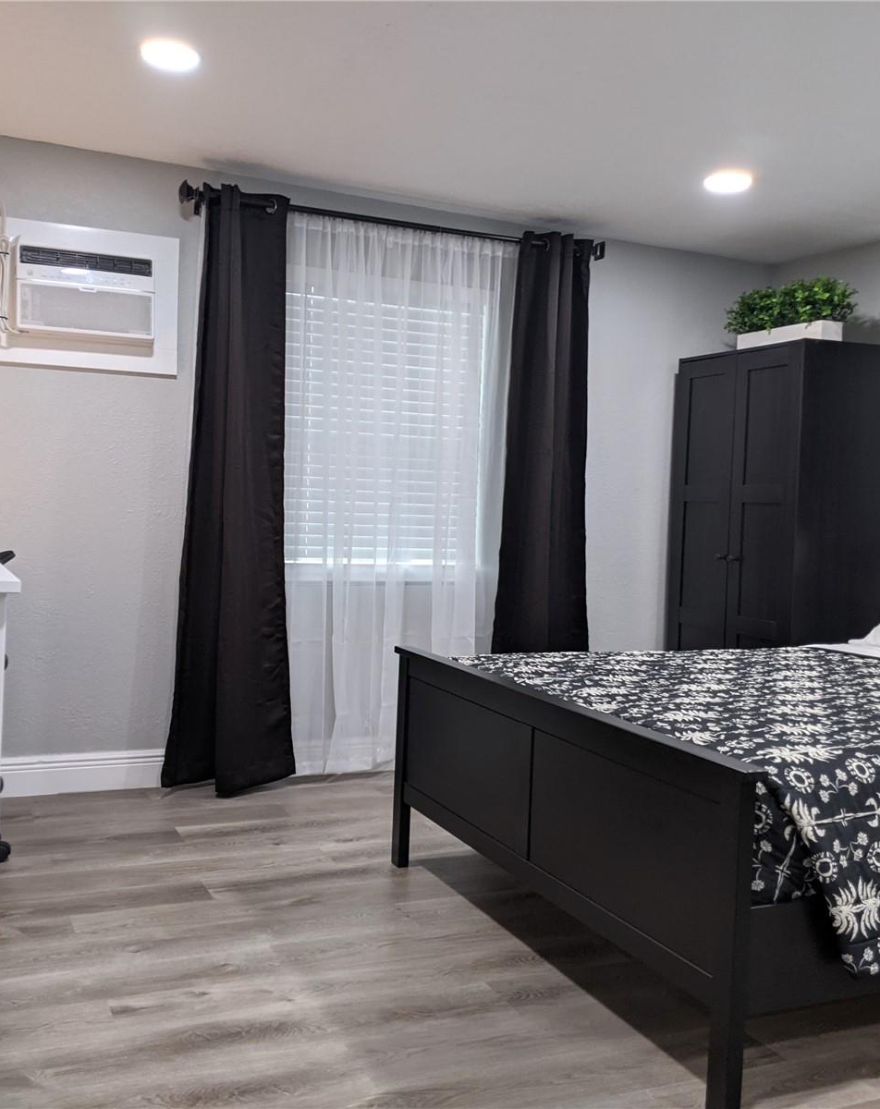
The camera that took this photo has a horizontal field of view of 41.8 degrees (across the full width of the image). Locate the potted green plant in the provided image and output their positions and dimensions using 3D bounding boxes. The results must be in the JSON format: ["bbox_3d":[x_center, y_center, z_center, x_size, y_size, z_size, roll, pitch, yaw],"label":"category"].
[{"bbox_3d":[1.403,-0.955,4.676,0.200,0.266,0.660,2,3,-25],"label":"potted green plant"}]

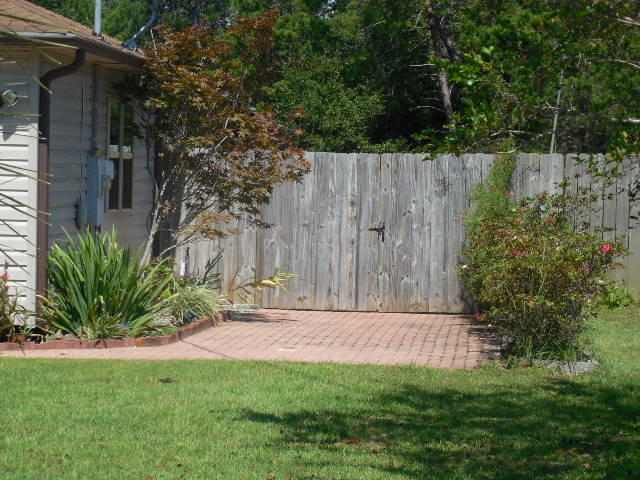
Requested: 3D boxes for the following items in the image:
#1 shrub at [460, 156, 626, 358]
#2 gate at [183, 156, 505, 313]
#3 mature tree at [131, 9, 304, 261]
[{"bbox_3d":[2.030,0.160,20.000,1.450,1.750,1.400,1,2,4],"label":"shrub"},{"bbox_3d":[0.270,-0.085,25.100,3.450,1.820,0.150,1,2,4],"label":"gate"},{"bbox_3d":[-1.000,-0.750,22.300,1.750,3.050,1.700,1,2,4],"label":"mature tree"}]

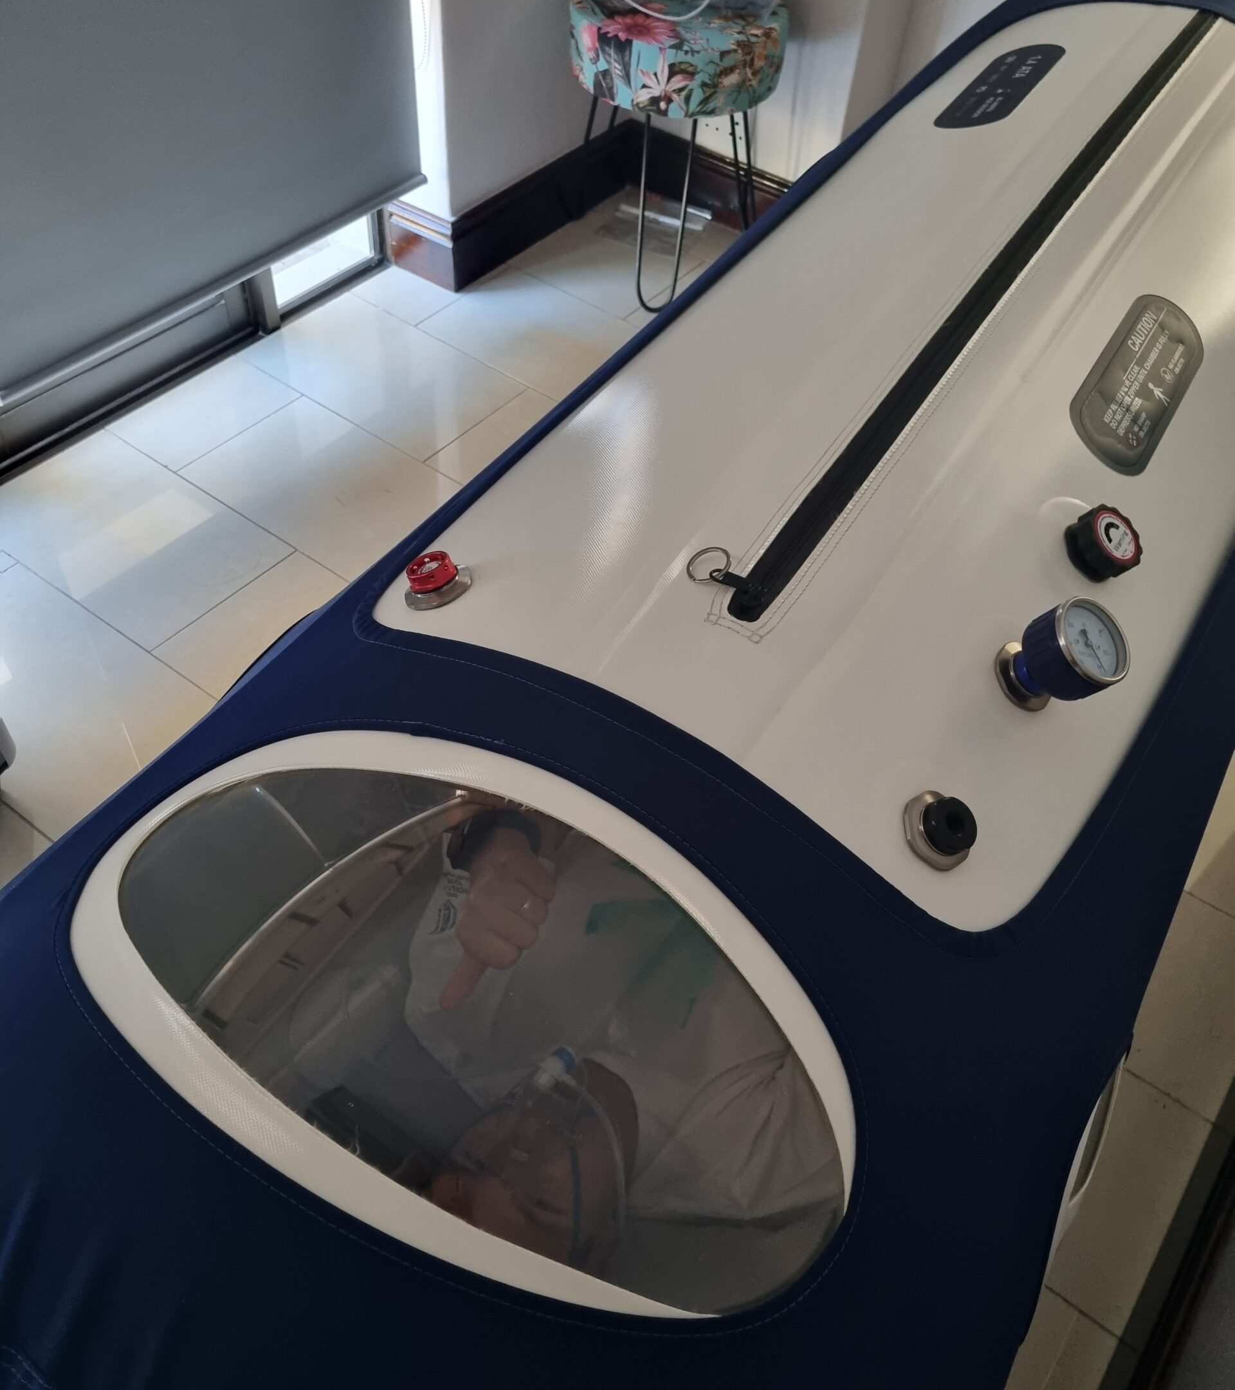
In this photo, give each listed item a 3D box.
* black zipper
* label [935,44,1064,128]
[{"bbox_3d":[0.439,-0.476,1.239,0.035,0.012,1.356,29,53,14],"label":"black zipper"},{"bbox_3d":[0.467,-0.741,1.504,0.088,0.006,0.297,12,46,32],"label":"label"}]

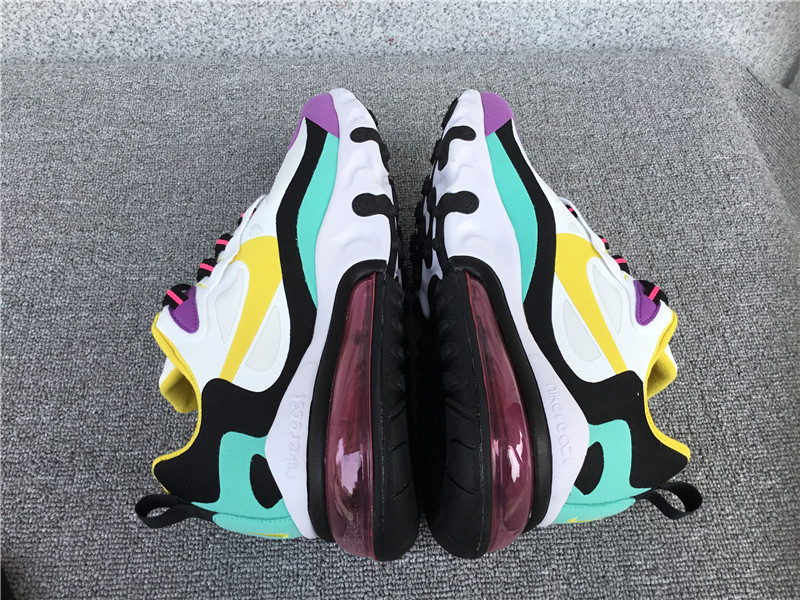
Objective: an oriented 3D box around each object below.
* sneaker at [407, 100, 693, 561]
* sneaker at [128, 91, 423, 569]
[{"bbox_3d":[0.083,-0.006,0.406,0.138,0.107,0.288,4,61,-8],"label":"sneaker"},{"bbox_3d":[-0.069,-0.004,0.405,0.138,0.107,0.288,-6,61,7],"label":"sneaker"}]

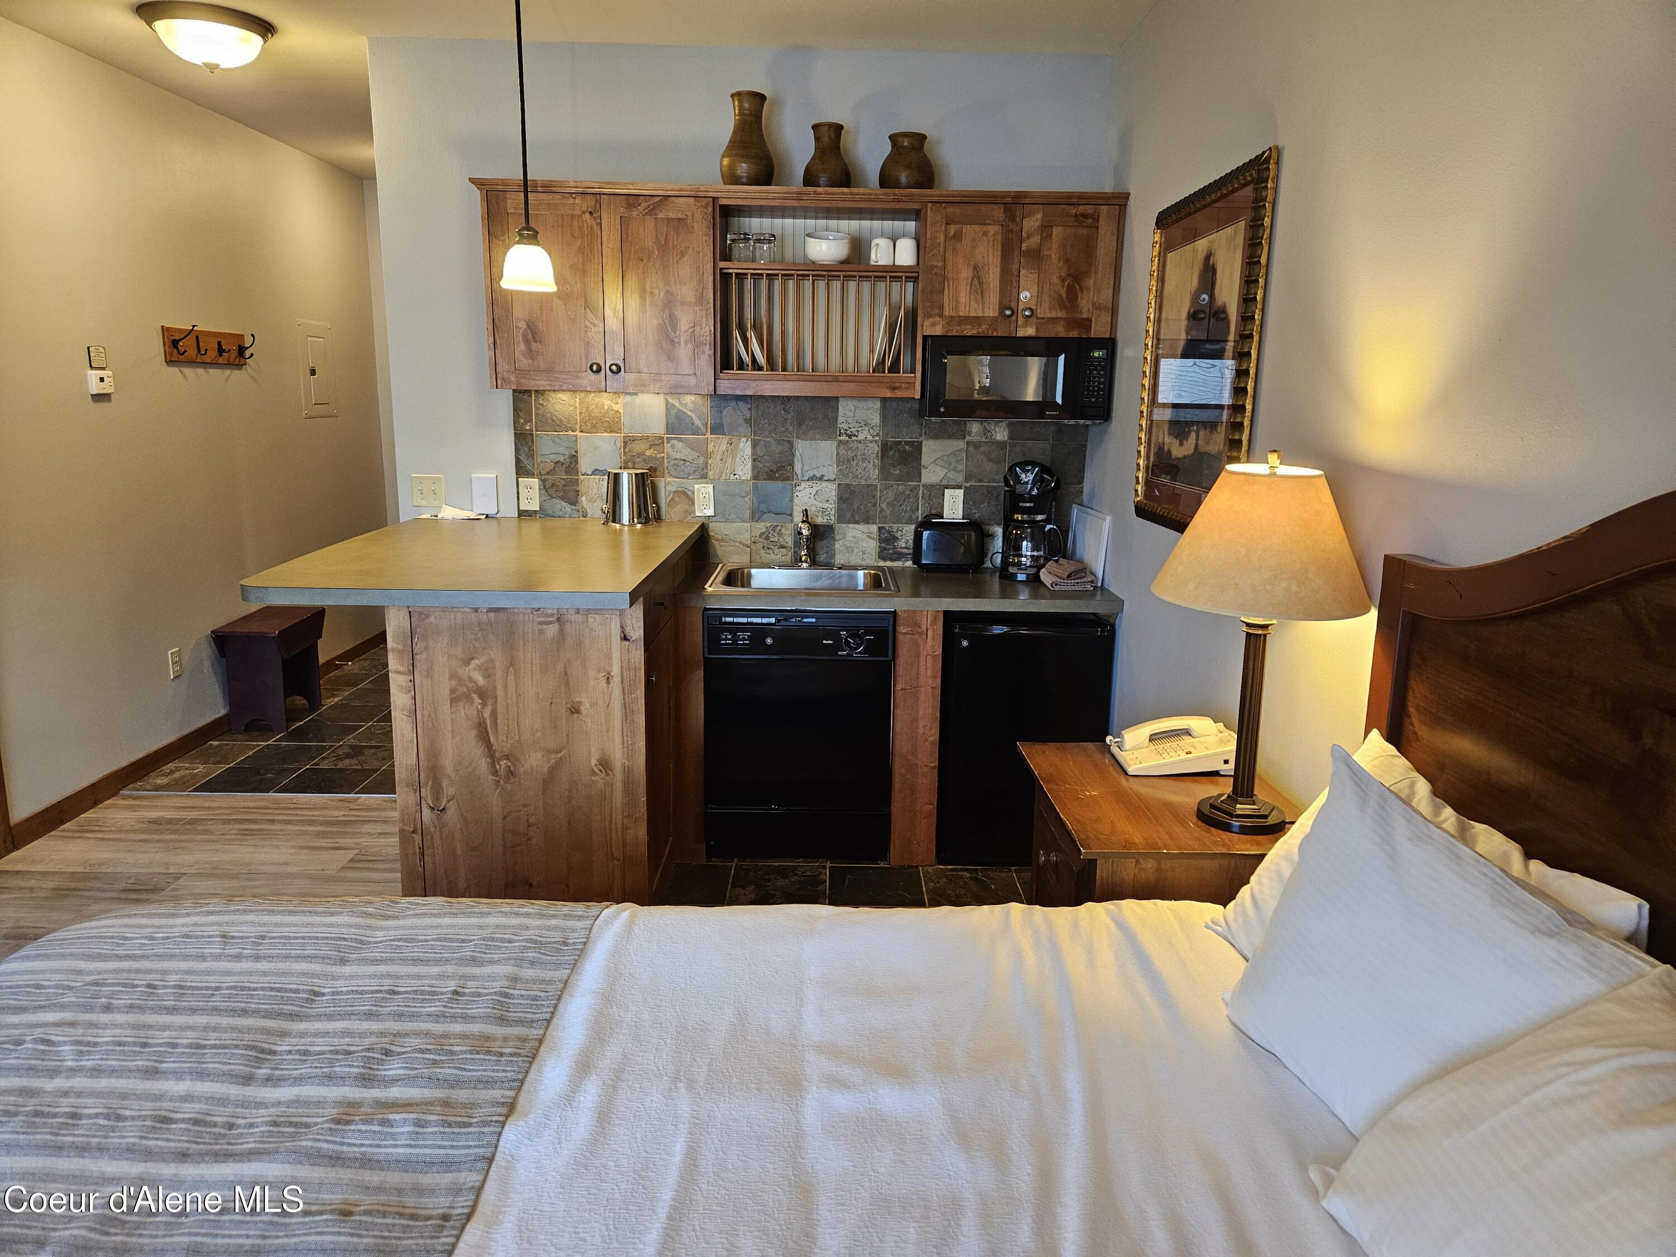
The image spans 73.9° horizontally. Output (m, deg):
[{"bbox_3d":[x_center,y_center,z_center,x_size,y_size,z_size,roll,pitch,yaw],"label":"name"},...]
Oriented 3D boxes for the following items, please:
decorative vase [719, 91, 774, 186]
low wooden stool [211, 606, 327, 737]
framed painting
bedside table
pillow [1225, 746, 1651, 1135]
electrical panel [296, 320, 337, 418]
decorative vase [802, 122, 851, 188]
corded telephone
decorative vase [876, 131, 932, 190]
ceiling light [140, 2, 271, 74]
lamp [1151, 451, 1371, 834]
[{"bbox_3d":[-0.305,-1.635,3.763,0.182,0.328,0.182,1,12,-1],"label":"decorative vase"},{"bbox_3d":[-2.584,0.195,5.190,0.285,0.475,0.580,1,12,-1],"label":"low wooden stool"},{"bbox_3d":[0.935,-0.697,2.930,0.035,0.905,0.840,1,12,-1],"label":"framed painting"},{"bbox_3d":[0.663,0.701,2.360,0.490,0.750,0.630,1,12,-1],"label":"bedside table"},{"bbox_3d":[0.659,0.432,1.308,0.170,0.440,0.660,20,7,-8],"label":"pillow"},{"bbox_3d":[-2.777,-1.382,5.968,0.025,0.497,0.400,1,12,-1],"label":"electrical panel"},{"bbox_3d":[-0.035,-1.586,3.776,0.164,0.238,0.164,1,12,-1],"label":"decorative vase"},{"bbox_3d":[0.748,0.252,2.464,0.250,0.090,0.200,1,12,-1],"label":"corded telephone"},{"bbox_3d":[0.234,-1.570,3.782,0.188,0.212,0.188,1,12,-1],"label":"decorative vase"},{"bbox_3d":[-2.064,-1.914,3.644,0.400,0.175,0.400,1,12,-1],"label":"ceiling light"},{"bbox_3d":[0.770,0.027,2.055,0.380,0.700,0.380,1,12,-1],"label":"lamp"}]

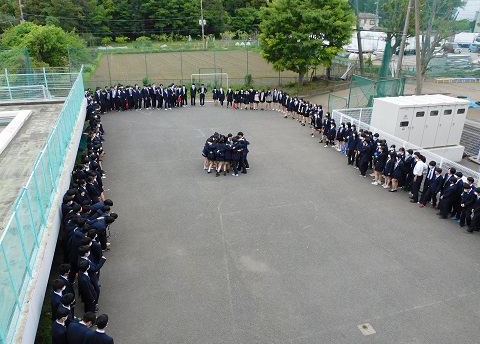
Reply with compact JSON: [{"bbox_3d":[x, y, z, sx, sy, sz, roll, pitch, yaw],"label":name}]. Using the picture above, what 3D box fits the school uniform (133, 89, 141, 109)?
[{"bbox_3d":[-7.933,-5.509,29.544,0.500,1.370,0.320,-10,24,-22],"label":"school uniform"}]

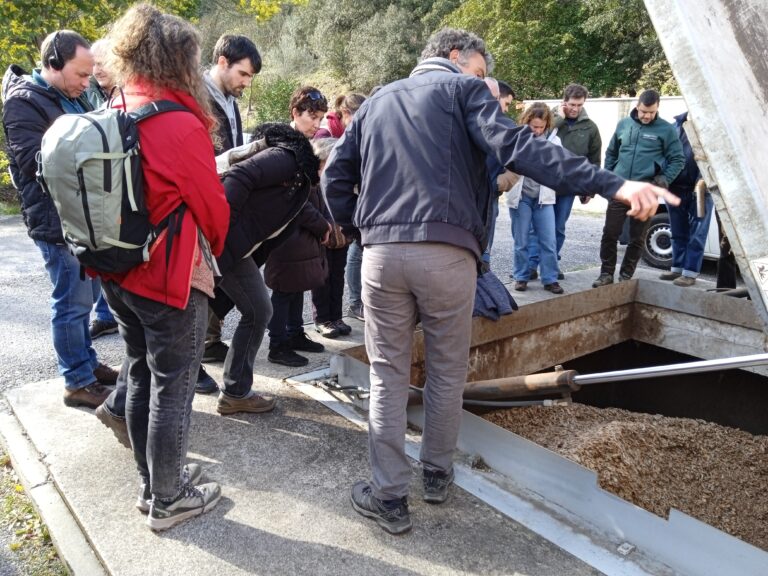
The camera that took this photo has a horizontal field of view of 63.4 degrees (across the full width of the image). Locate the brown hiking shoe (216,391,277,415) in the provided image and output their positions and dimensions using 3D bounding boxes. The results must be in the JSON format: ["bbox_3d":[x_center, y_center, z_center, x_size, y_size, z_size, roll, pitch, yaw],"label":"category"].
[{"bbox_3d":[-0.667,0.543,3.023,0.285,0.115,0.105,-1,14,-9],"label":"brown hiking shoe"}]

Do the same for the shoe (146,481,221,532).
[{"bbox_3d":[-0.730,0.771,2.273,0.280,0.120,0.105,-10,17,-35],"label":"shoe"}]

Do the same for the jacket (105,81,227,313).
[{"bbox_3d":[-0.715,-0.296,1.996,0.480,0.710,0.370,14,18,41],"label":"jacket"}]

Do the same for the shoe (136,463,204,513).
[{"bbox_3d":[-0.792,0.714,2.298,0.105,0.115,0.280,11,16,34],"label":"shoe"}]

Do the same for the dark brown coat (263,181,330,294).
[{"bbox_3d":[-0.525,-0.433,3.773,0.400,0.900,0.470,4,14,15],"label":"dark brown coat"}]

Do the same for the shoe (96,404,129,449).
[{"bbox_3d":[-1.076,0.585,2.665,0.270,0.115,0.100,42,7,-13],"label":"shoe"}]

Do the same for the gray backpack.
[{"bbox_3d":[-0.869,-0.302,1.944,0.300,0.510,0.320,13,23,43],"label":"gray backpack"}]

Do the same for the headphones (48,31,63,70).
[{"bbox_3d":[-1.429,-1.051,2.761,0.070,0.180,0.178,0,14,-8],"label":"headphones"}]

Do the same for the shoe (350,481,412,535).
[{"bbox_3d":[-0.023,0.770,2.278,0.110,0.120,0.295,-11,17,-39],"label":"shoe"}]

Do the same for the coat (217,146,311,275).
[{"bbox_3d":[-0.551,-0.370,2.750,0.370,0.610,0.480,36,-4,-28],"label":"coat"}]

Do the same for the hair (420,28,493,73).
[{"bbox_3d":[0.237,-0.789,2.090,0.220,0.170,0.180,18,10,-12],"label":"hair"}]

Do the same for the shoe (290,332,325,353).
[{"bbox_3d":[-0.511,0.353,4.034,0.265,0.110,0.100,2,14,10],"label":"shoe"}]

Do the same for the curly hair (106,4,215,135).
[{"bbox_3d":[-0.687,-0.668,1.917,0.300,0.410,0.310,14,18,41],"label":"curly hair"}]

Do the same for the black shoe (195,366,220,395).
[{"bbox_3d":[-1.025,0.502,3.391,0.280,0.120,0.100,5,14,19],"label":"black shoe"}]

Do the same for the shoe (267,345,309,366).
[{"bbox_3d":[-0.566,0.393,3.680,0.265,0.105,0.100,6,14,17],"label":"shoe"}]

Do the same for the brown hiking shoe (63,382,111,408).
[{"bbox_3d":[-1.430,0.514,3.050,0.290,0.115,0.107,3,14,7],"label":"brown hiking shoe"}]

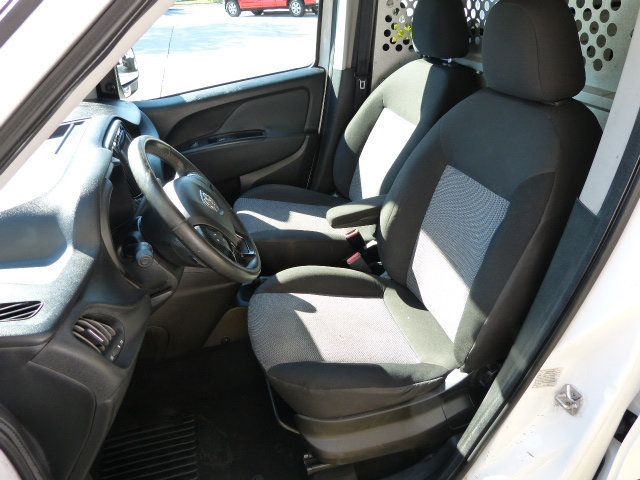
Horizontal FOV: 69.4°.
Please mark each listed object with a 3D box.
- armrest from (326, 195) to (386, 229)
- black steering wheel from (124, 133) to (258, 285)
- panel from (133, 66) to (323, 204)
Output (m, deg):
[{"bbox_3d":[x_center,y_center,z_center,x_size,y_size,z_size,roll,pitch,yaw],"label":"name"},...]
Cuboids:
[{"bbox_3d":[0.160,-0.097,1.413,0.290,0.080,0.080,-11,31,-8],"label":"armrest"},{"bbox_3d":[-0.271,-0.054,0.983,0.100,0.380,0.380,-37,32,7],"label":"black steering wheel"},{"bbox_3d":[-0.396,-0.425,2.026,0.860,0.610,0.130,-6,30,-11],"label":"panel"}]

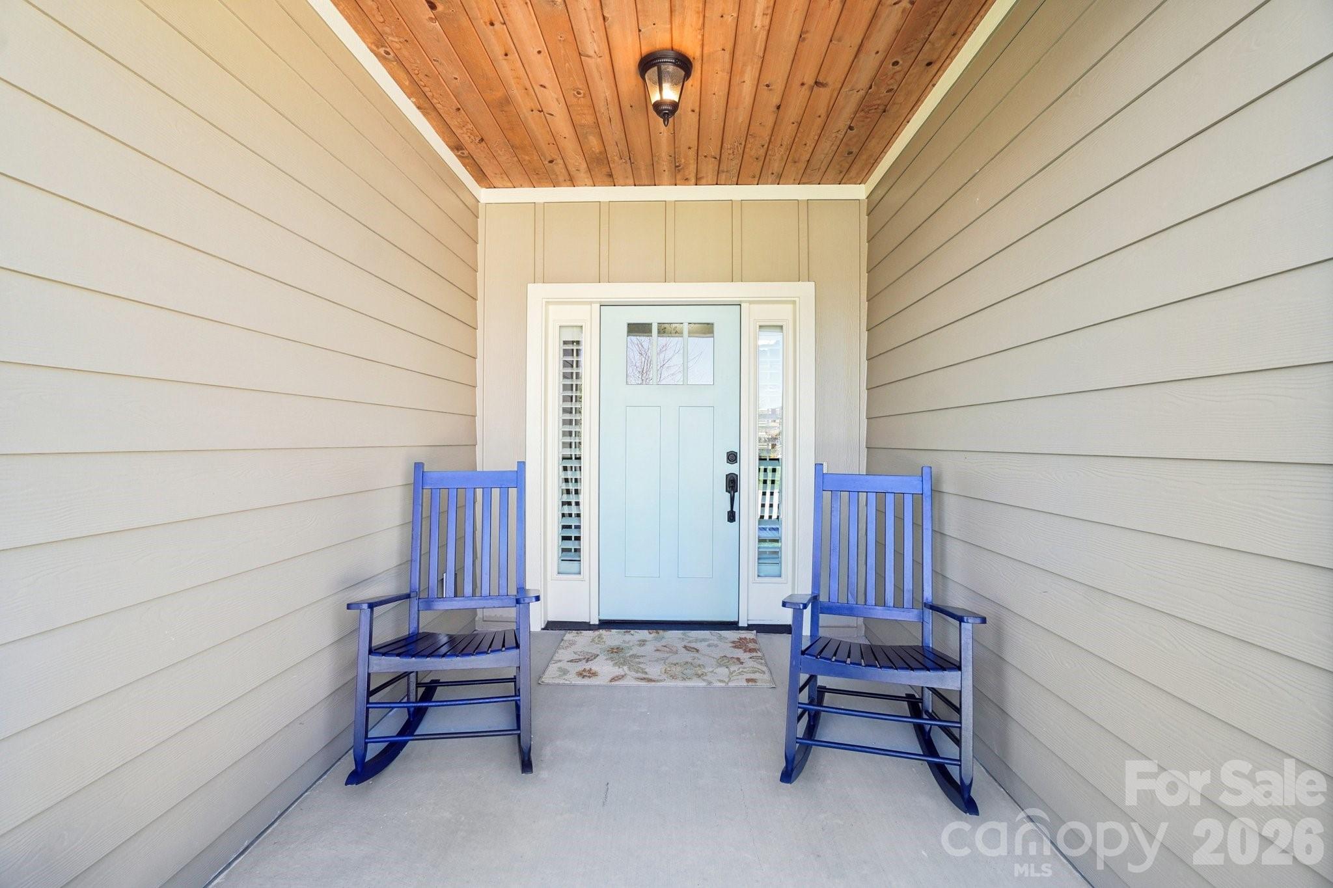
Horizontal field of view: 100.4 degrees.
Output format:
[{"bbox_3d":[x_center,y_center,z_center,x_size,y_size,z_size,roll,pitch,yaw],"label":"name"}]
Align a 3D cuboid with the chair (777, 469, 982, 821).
[{"bbox_3d":[0.764,0.626,2.087,0.630,1.090,0.740,0,0,16],"label":"chair"}]

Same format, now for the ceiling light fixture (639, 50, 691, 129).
[{"bbox_3d":[0.000,-1.450,2.291,0.223,0.270,0.223,0,0,2],"label":"ceiling light fixture"}]

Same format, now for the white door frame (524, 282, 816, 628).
[{"bbox_3d":[0.024,0.079,3.500,1.780,2.160,0.140,0,0,2],"label":"white door frame"}]

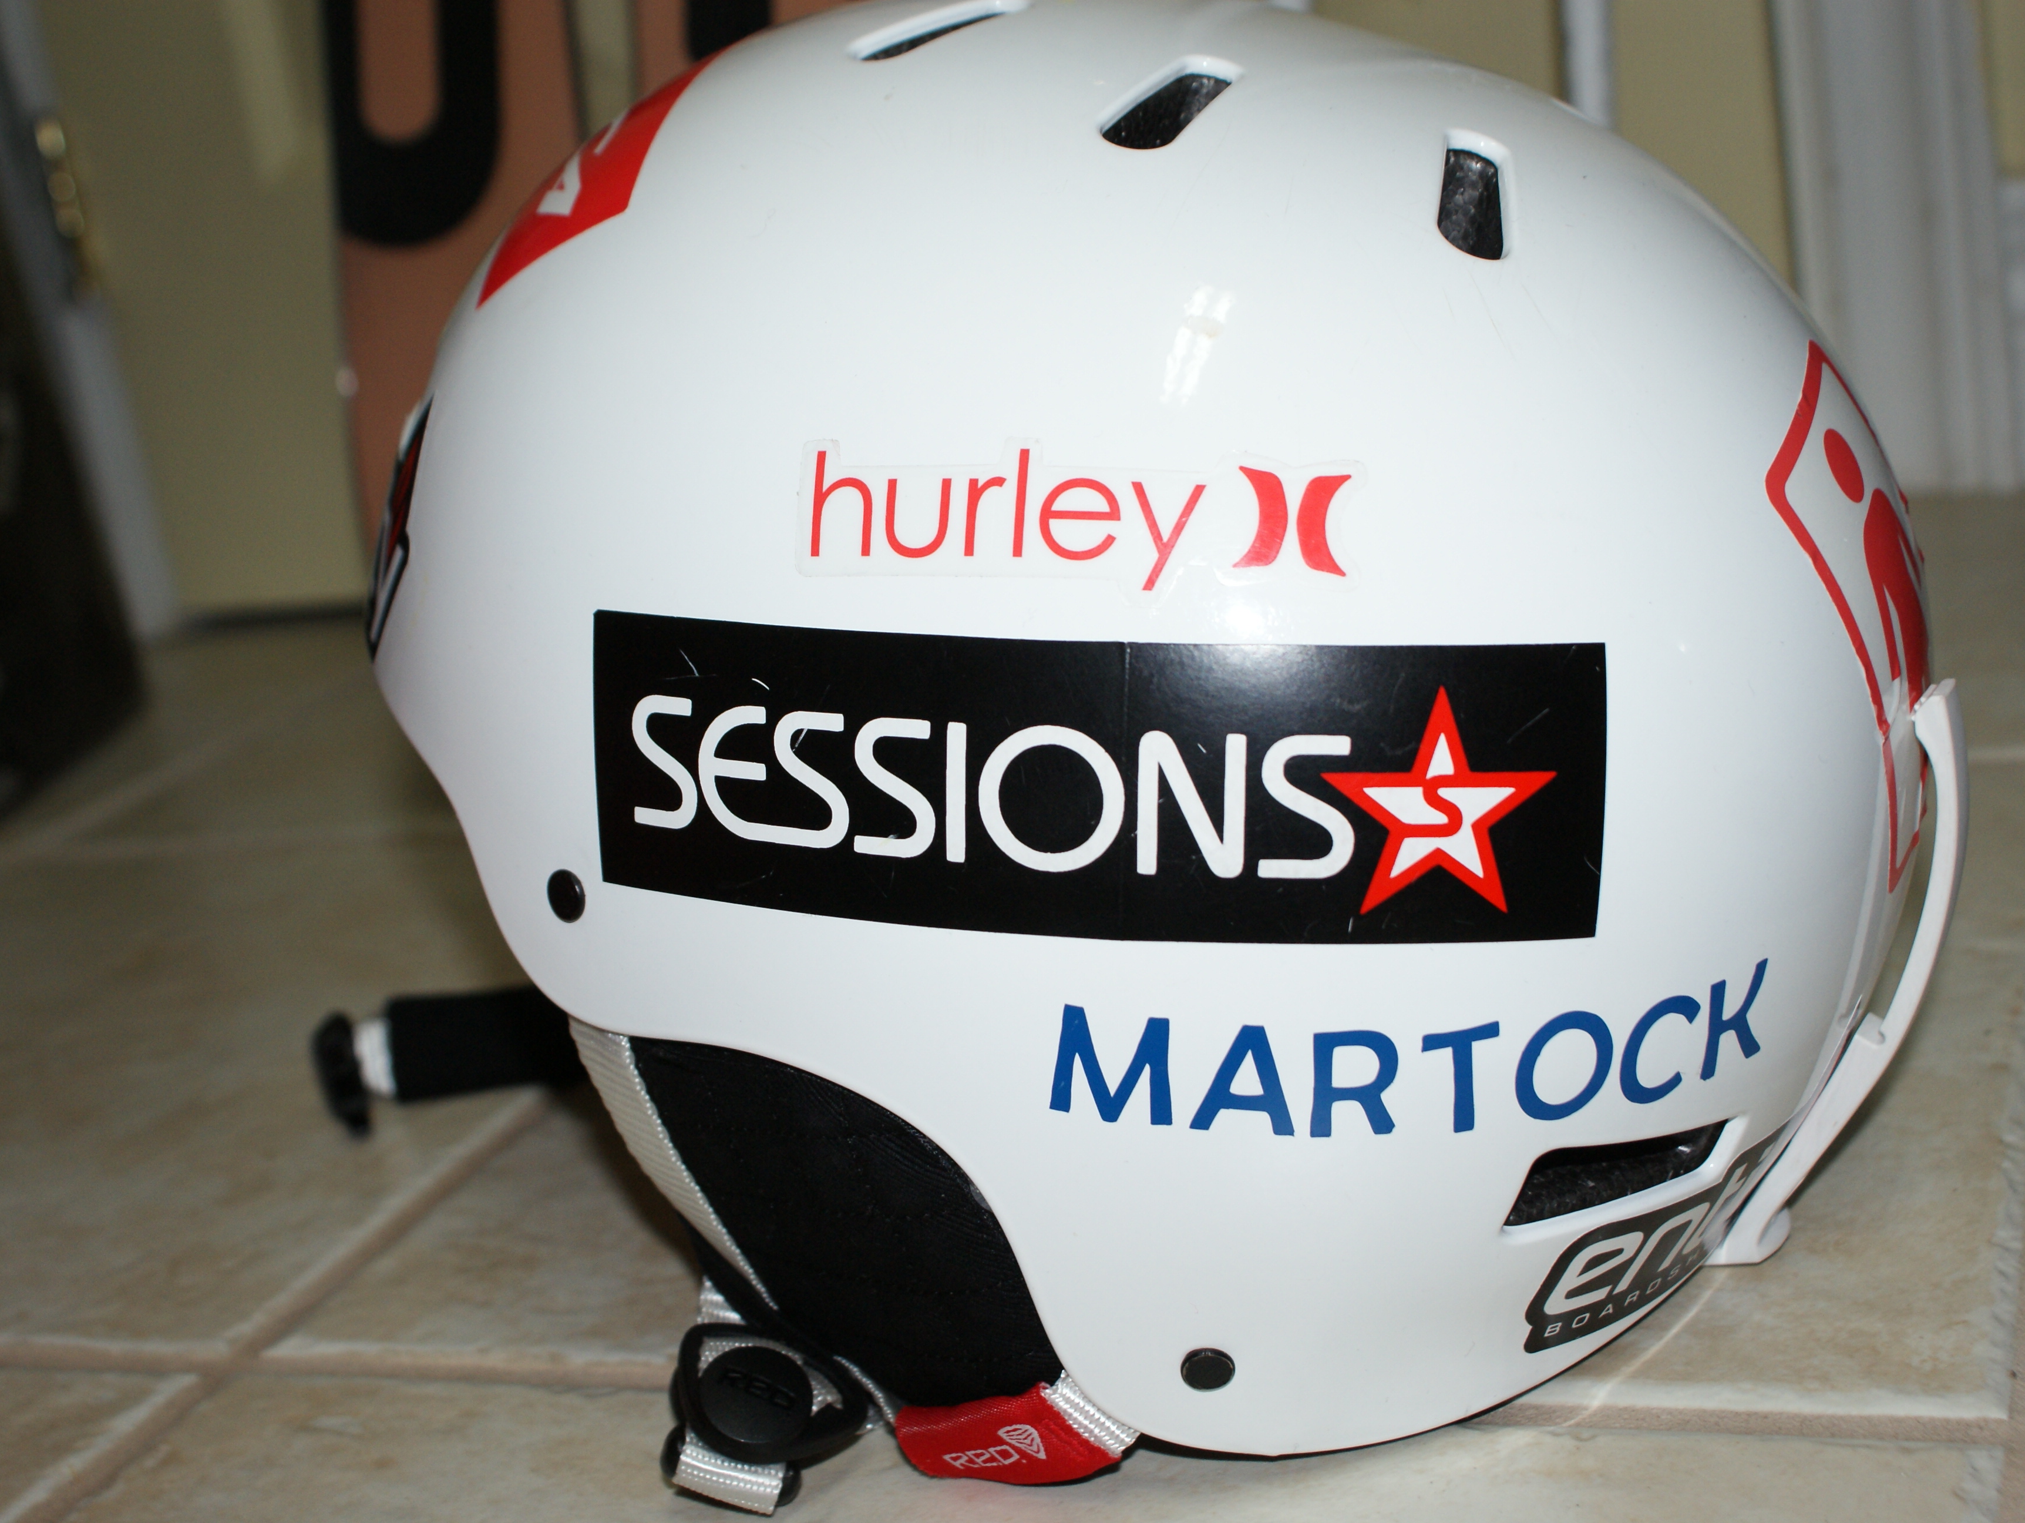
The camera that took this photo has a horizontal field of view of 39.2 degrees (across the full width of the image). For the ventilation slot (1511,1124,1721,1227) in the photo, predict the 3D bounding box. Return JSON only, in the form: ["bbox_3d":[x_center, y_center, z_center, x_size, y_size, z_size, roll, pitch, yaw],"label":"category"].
[{"bbox_3d":[0.091,0.062,0.445,0.040,0.015,0.013,-8,28,-23],"label":"ventilation slot"}]

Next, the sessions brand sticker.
[{"bbox_3d":[0.009,0.003,0.418,0.154,0.047,0.021,4,13,11],"label":"sessions brand sticker"}]

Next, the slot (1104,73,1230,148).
[{"bbox_3d":[0.025,-0.096,0.434,0.011,0.011,0.025,31,58,25],"label":"slot"}]

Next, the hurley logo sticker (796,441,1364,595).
[{"bbox_3d":[0.008,-0.035,0.408,0.085,0.021,0.007,4,-7,12],"label":"hurley logo sticker"}]

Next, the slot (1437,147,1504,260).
[{"bbox_3d":[0.068,-0.082,0.430,0.011,0.011,0.025,16,52,-8],"label":"slot"}]

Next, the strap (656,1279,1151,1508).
[{"bbox_3d":[-0.018,0.099,0.447,0.070,0.035,0.030,-3,17,23],"label":"strap"}]

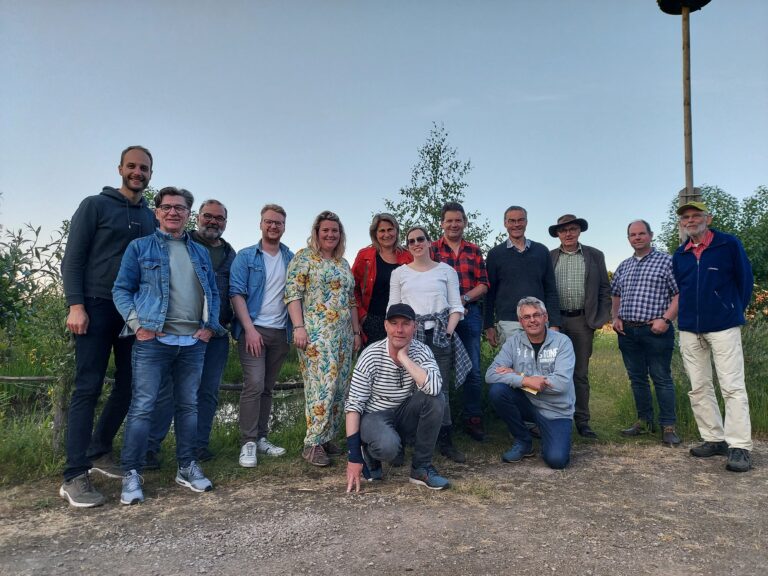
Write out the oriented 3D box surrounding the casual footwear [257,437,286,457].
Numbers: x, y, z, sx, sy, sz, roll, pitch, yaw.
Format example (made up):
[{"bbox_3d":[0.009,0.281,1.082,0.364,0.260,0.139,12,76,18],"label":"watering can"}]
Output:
[{"bbox_3d":[-0.814,1.148,4.012,0.290,0.110,0.105,-3,-4,44],"label":"casual footwear"}]

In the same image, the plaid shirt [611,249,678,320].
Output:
[{"bbox_3d":[2.090,-0.012,4.450,0.530,0.600,0.320,-1,-3,29],"label":"plaid shirt"}]

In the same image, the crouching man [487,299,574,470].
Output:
[{"bbox_3d":[1.058,0.624,3.950,0.620,1.130,0.720,-1,-2,20],"label":"crouching man"}]

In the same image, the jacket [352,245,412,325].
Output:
[{"bbox_3d":[0.018,0.018,4.033,0.480,0.620,0.300,0,-3,-8],"label":"jacket"}]

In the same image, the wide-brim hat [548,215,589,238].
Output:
[{"bbox_3d":[1.487,-0.500,4.470,0.310,0.150,0.340,-9,-2,17],"label":"wide-brim hat"}]

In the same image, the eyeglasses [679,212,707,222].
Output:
[{"bbox_3d":[2.106,-0.481,3.786,0.145,0.045,0.145,-2,-3,42],"label":"eyeglasses"}]

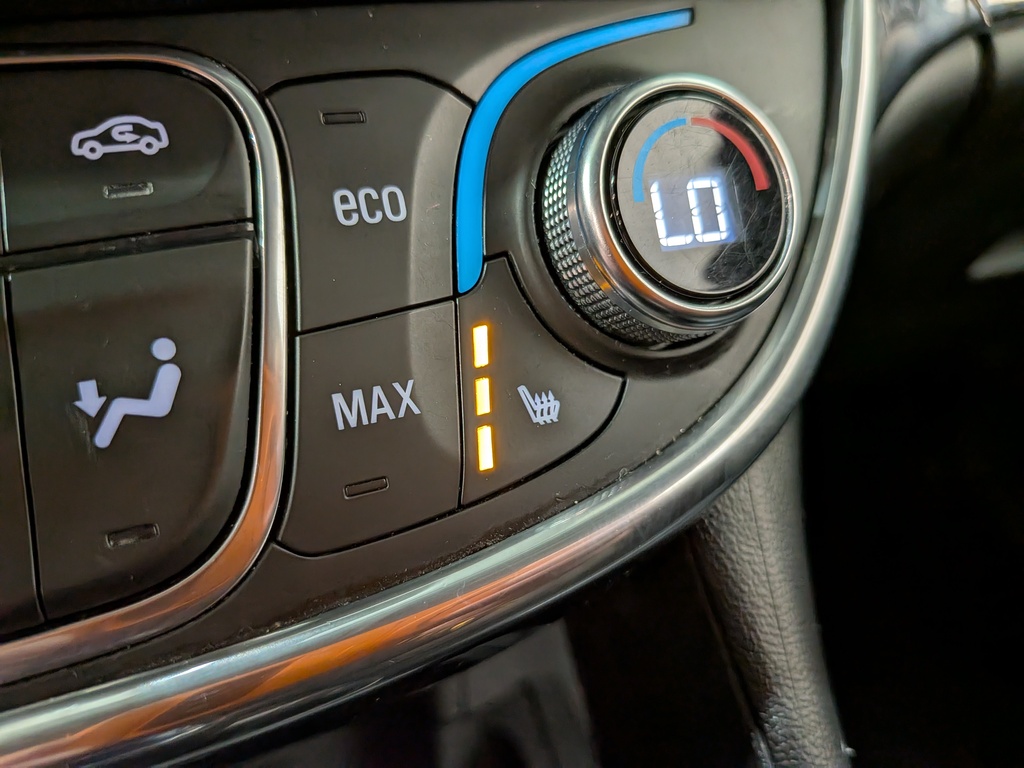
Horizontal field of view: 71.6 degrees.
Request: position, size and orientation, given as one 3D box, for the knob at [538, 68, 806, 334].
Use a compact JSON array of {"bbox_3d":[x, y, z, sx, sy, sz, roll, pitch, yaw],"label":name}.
[{"bbox_3d":[0.027,-0.028,0.112,0.042,0.042,0.014,-9,0,-22],"label":"knob"}]

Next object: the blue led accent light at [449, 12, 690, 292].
[{"bbox_3d":[0.012,-0.039,0.113,0.050,0.045,0.006,-9,0,-22],"label":"blue led accent light"}]

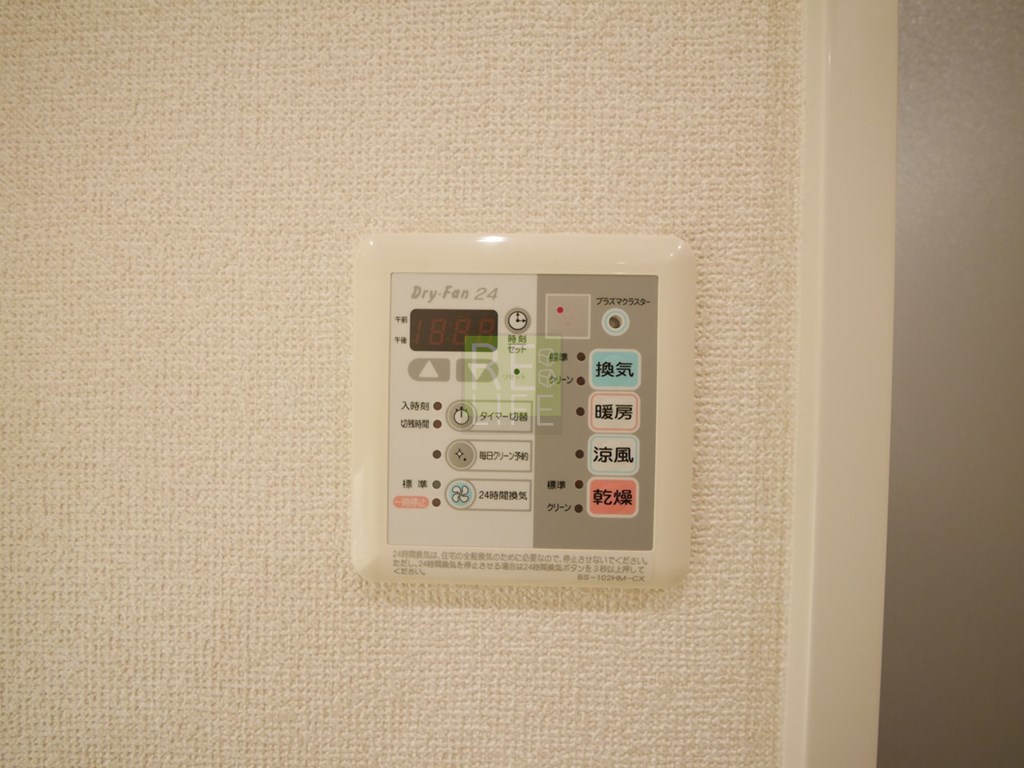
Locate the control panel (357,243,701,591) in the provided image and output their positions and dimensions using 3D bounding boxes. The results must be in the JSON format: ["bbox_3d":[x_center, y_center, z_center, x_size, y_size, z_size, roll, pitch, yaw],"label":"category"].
[{"bbox_3d":[0.003,0.010,0.135,0.116,0.120,0.015,1,1,1],"label":"control panel"}]

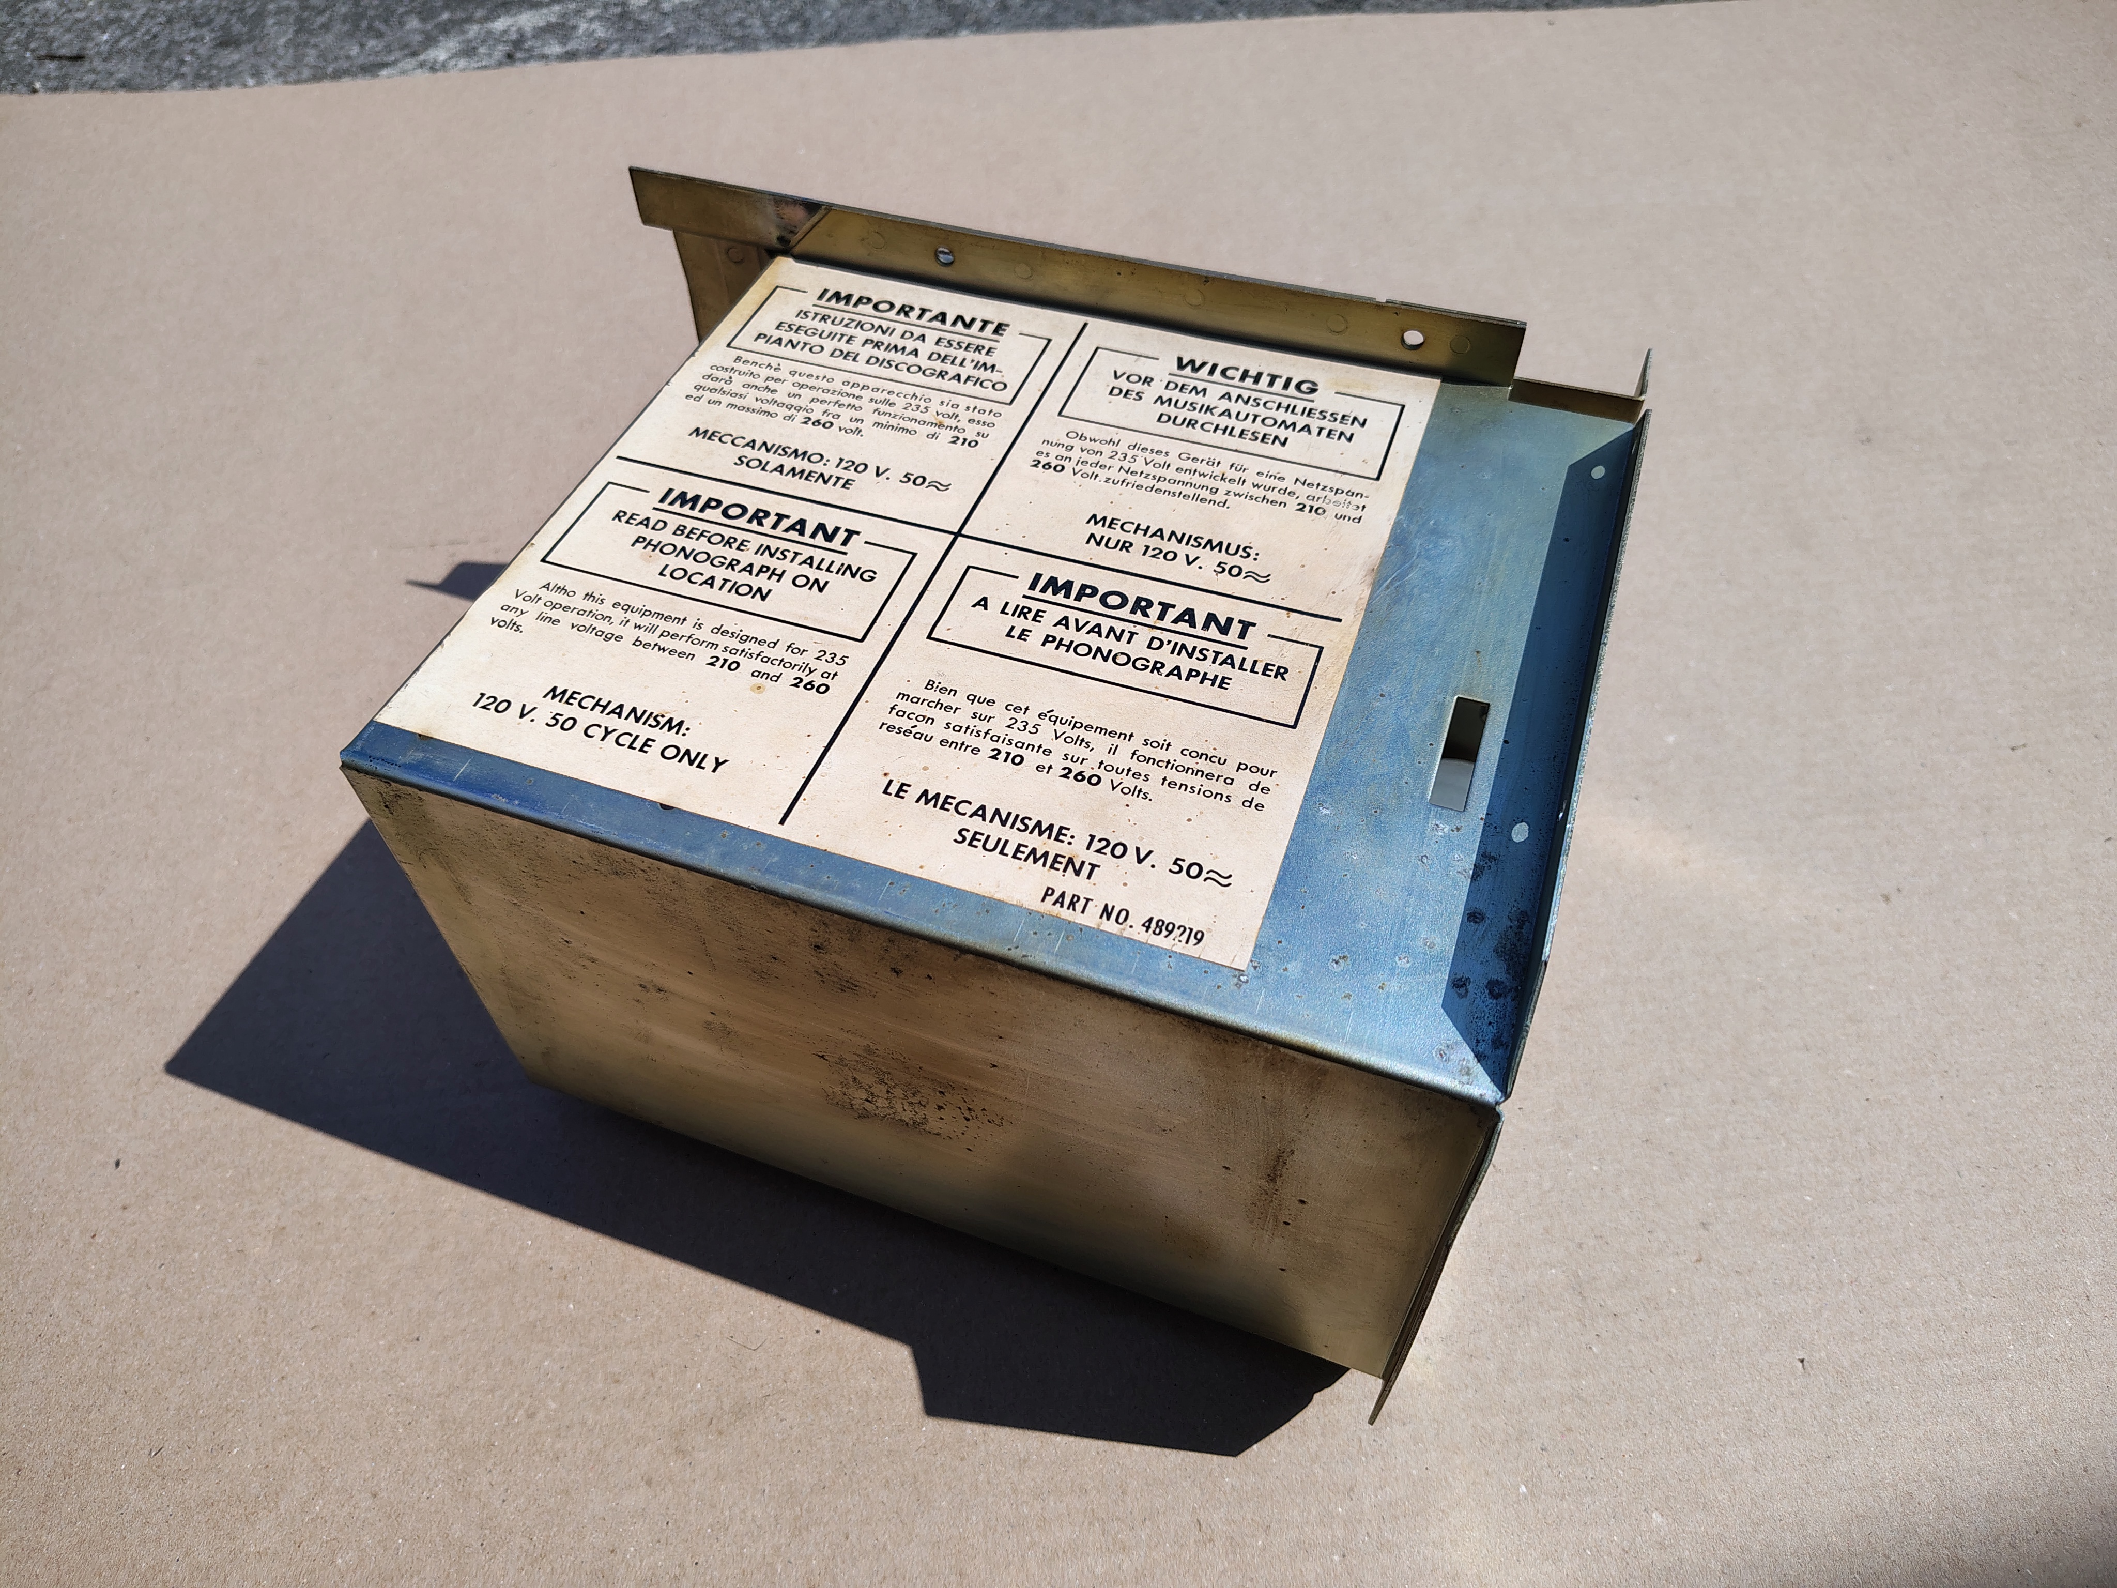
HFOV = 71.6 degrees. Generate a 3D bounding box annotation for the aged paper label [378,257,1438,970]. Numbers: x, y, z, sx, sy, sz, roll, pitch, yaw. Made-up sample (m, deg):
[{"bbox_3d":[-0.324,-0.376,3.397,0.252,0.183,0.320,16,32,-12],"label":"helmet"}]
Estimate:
[{"bbox_3d":[-0.022,-0.057,0.322,0.178,0.002,0.177,15,53,14],"label":"aged paper label"}]

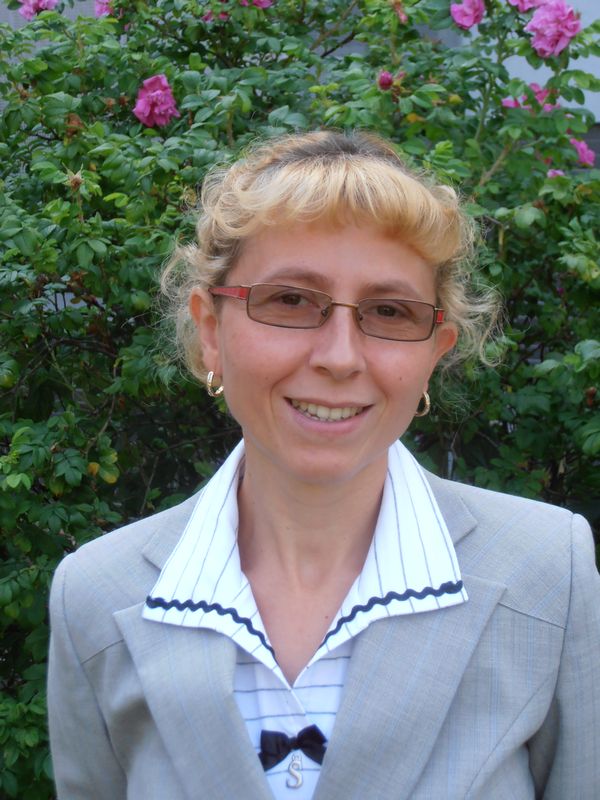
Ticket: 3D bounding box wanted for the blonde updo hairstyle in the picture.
[{"bbox_3d":[0.021,-0.097,1.380,0.225,0.178,0.215,6,2,-6],"label":"blonde updo hairstyle"}]

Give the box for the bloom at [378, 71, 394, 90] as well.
[{"bbox_3d":[0.108,-0.401,2.550,0.020,0.025,0.020,0,2,0],"label":"bloom"}]

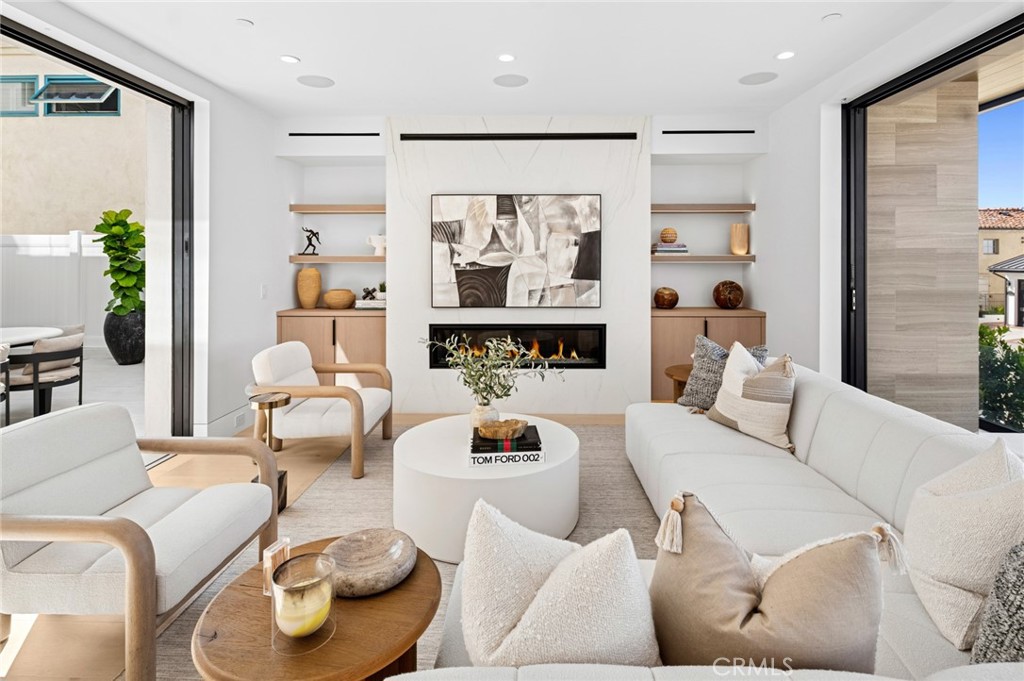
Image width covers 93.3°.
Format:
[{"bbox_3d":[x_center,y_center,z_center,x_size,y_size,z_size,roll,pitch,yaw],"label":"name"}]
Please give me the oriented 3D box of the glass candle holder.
[{"bbox_3d":[-0.499,0.628,1.162,0.140,0.150,0.140,0,7,2],"label":"glass candle holder"}]

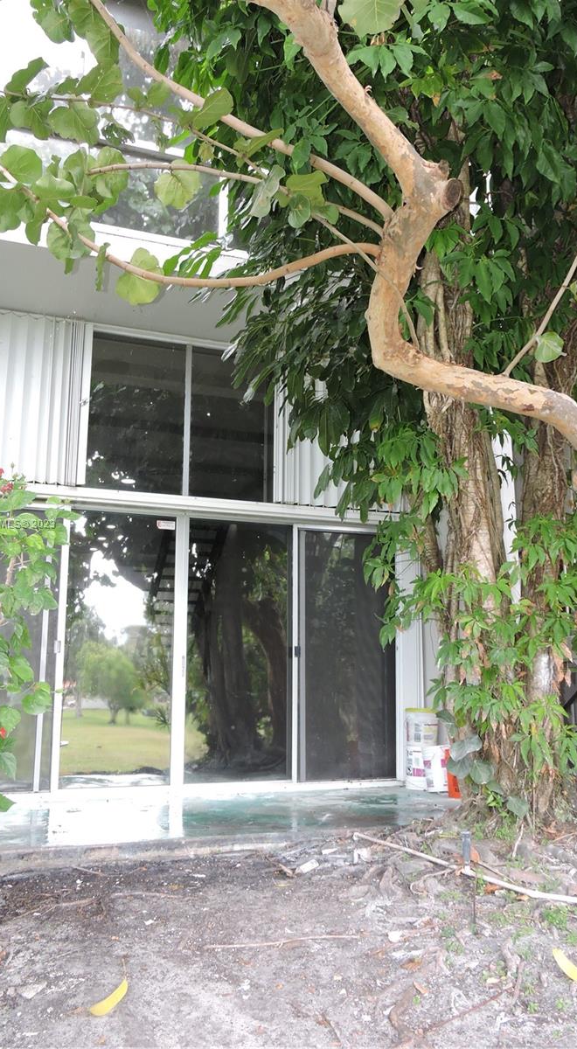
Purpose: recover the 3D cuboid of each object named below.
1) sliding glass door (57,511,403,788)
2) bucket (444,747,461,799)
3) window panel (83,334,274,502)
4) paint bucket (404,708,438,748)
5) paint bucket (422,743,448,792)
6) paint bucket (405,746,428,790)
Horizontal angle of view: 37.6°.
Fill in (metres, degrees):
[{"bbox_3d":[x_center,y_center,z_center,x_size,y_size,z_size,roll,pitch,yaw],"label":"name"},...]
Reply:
[{"bbox_3d":[-0.426,1.081,7.249,2.954,2.284,0.110,4,-11,-18],"label":"sliding glass door"},{"bbox_3d":[1.427,2.017,6.901,0.290,0.370,0.290,4,-11,-18],"label":"bucket"},{"bbox_3d":[-0.910,-0.941,7.470,1.674,1.431,0.090,4,-11,-18],"label":"window panel"},{"bbox_3d":[1.168,1.774,7.458,0.290,0.325,0.290,0,-11,0],"label":"paint bucket"},{"bbox_3d":[1.289,2.071,7.199,0.290,0.370,0.290,0,-11,0],"label":"paint bucket"},{"bbox_3d":[1.165,2.108,7.394,0.285,0.365,0.285,0,-11,0],"label":"paint bucket"}]

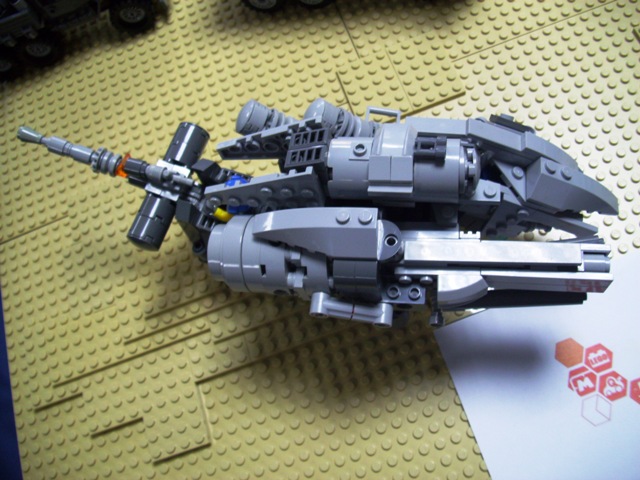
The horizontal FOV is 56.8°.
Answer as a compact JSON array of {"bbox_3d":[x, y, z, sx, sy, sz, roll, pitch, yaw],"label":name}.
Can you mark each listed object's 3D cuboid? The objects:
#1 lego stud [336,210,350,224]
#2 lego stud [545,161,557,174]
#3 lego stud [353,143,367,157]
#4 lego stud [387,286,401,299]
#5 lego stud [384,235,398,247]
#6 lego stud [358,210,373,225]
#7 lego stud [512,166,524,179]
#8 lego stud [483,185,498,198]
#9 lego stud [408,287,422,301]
[{"bbox_3d":[0.008,-0.008,0.209,0.005,0.002,0.005,1,71,13],"label":"lego stud"},{"bbox_3d":[0.089,-0.028,0.229,0.005,0.002,0.005,15,65,-14],"label":"lego stud"},{"bbox_3d":[0.015,-0.033,0.218,0.005,0.002,0.005,1,66,13],"label":"lego stud"},{"bbox_3d":[0.028,0.020,0.223,0.005,0.002,0.005,1,71,13],"label":"lego stud"},{"bbox_3d":[0.026,0.000,0.215,0.005,0.002,0.005,1,71,13],"label":"lego stud"},{"bbox_3d":[0.016,-0.008,0.207,0.005,0.002,0.005,1,71,13],"label":"lego stud"},{"bbox_3d":[0.079,-0.027,0.234,0.005,0.002,0.005,15,65,-14],"label":"lego stud"},{"bbox_3d":[0.066,-0.019,0.231,0.005,0.002,0.005,1,71,13],"label":"lego stud"},{"bbox_3d":[0.035,0.020,0.221,0.005,0.002,0.005,1,71,13],"label":"lego stud"}]

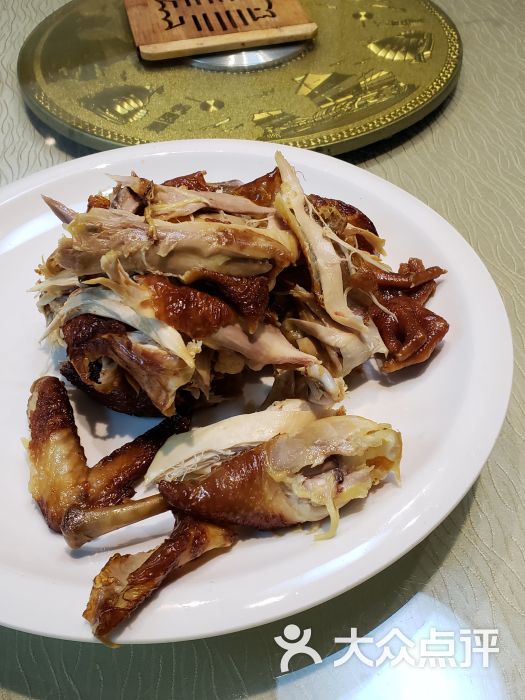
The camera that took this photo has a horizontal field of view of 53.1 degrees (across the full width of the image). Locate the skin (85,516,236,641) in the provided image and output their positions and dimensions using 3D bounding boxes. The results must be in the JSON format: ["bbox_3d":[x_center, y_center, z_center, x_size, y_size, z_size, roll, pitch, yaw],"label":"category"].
[{"bbox_3d":[-0.040,0.083,0.208,0.067,0.034,0.031,-33,56,-23],"label":"skin"}]

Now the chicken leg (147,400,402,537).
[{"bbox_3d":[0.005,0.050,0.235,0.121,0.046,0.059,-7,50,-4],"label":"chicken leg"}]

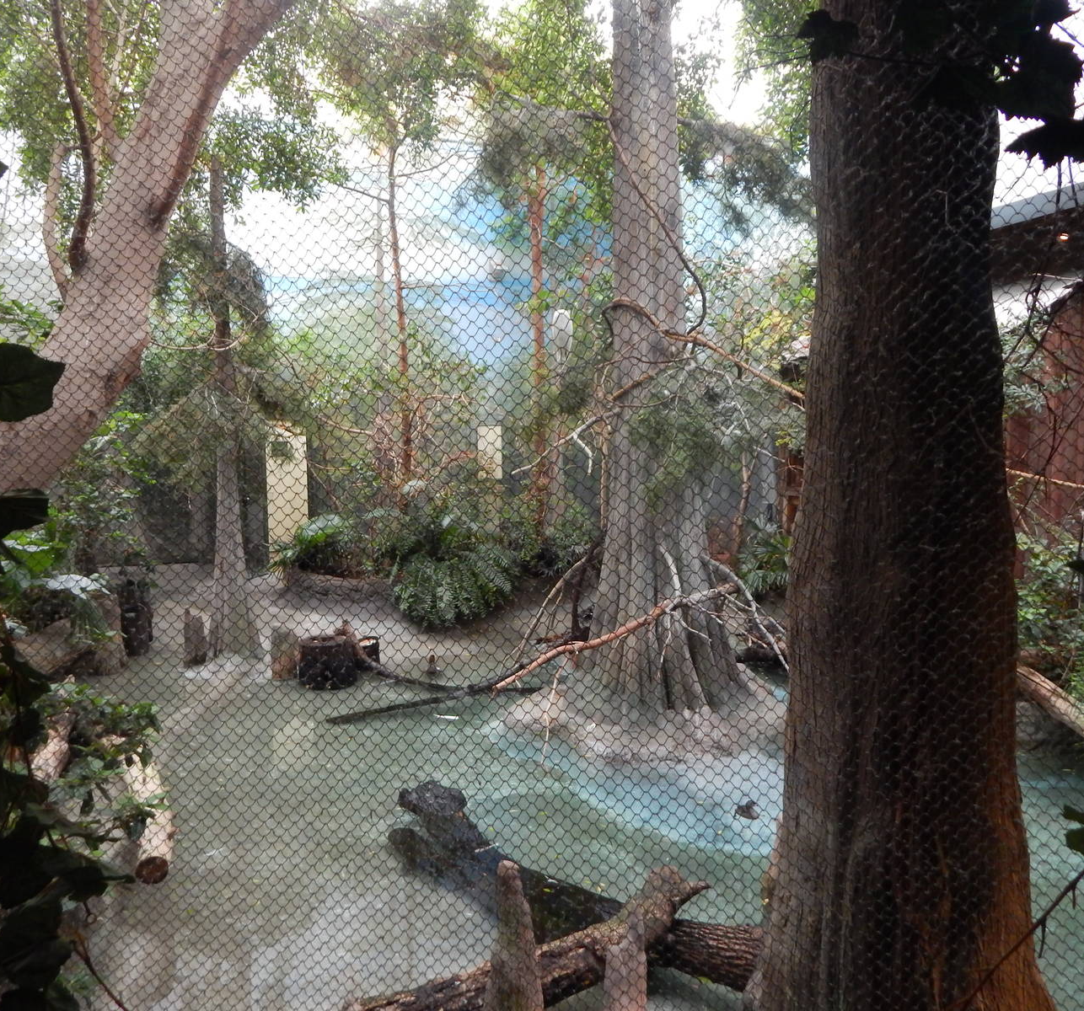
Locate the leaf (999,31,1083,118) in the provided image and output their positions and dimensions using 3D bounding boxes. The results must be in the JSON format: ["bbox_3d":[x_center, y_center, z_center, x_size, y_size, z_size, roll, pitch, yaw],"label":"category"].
[{"bbox_3d":[0.476,-0.411,0.820,0.081,0.085,0.030,0,3,0],"label":"leaf"}]

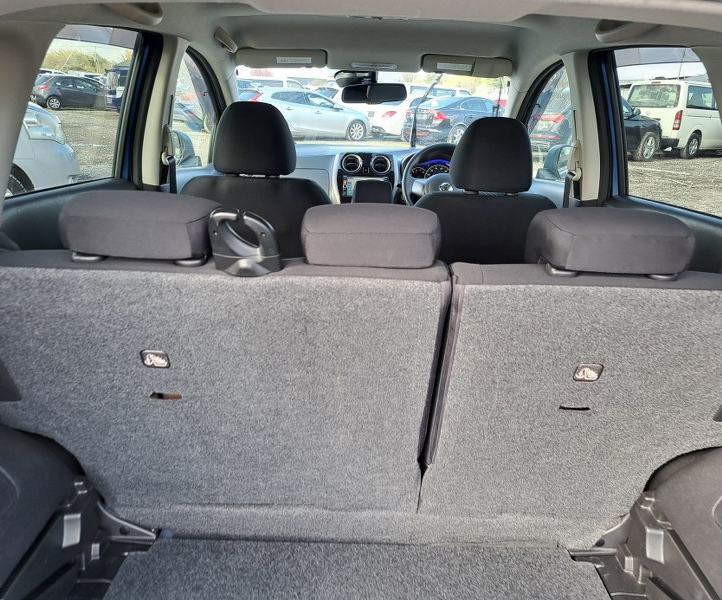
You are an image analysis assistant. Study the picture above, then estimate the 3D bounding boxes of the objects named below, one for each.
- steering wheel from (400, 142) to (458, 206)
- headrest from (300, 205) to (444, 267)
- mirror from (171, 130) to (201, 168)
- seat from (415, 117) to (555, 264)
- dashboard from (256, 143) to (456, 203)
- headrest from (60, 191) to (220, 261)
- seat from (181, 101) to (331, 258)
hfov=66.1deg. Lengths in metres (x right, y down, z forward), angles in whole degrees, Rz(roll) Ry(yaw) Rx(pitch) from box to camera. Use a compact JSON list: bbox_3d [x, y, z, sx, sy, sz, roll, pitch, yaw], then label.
[{"bbox_3d":[0.369,-0.484,2.409,0.375,0.375,0.120,2,-4,0],"label":"steering wheel"},{"bbox_3d":[0.014,-0.090,0.900,0.215,0.100,0.120,2,32,0],"label":"headrest"},{"bbox_3d":[-0.875,-0.729,2.661,0.240,0.175,0.130,-1,21,-8],"label":"mirror"},{"bbox_3d":[0.378,-0.177,2.043,0.500,0.980,0.740,2,20,0],"label":"seat"},{"bbox_3d":[0.029,-0.510,2.734,1.380,0.450,0.530,2,20,0],"label":"dashboard"},{"bbox_3d":[-0.345,-0.108,0.897,0.220,0.105,0.120,2,32,0],"label":"headrest"},{"bbox_3d":[-0.323,-0.214,2.036,0.500,0.980,0.740,2,20,0],"label":"seat"}]

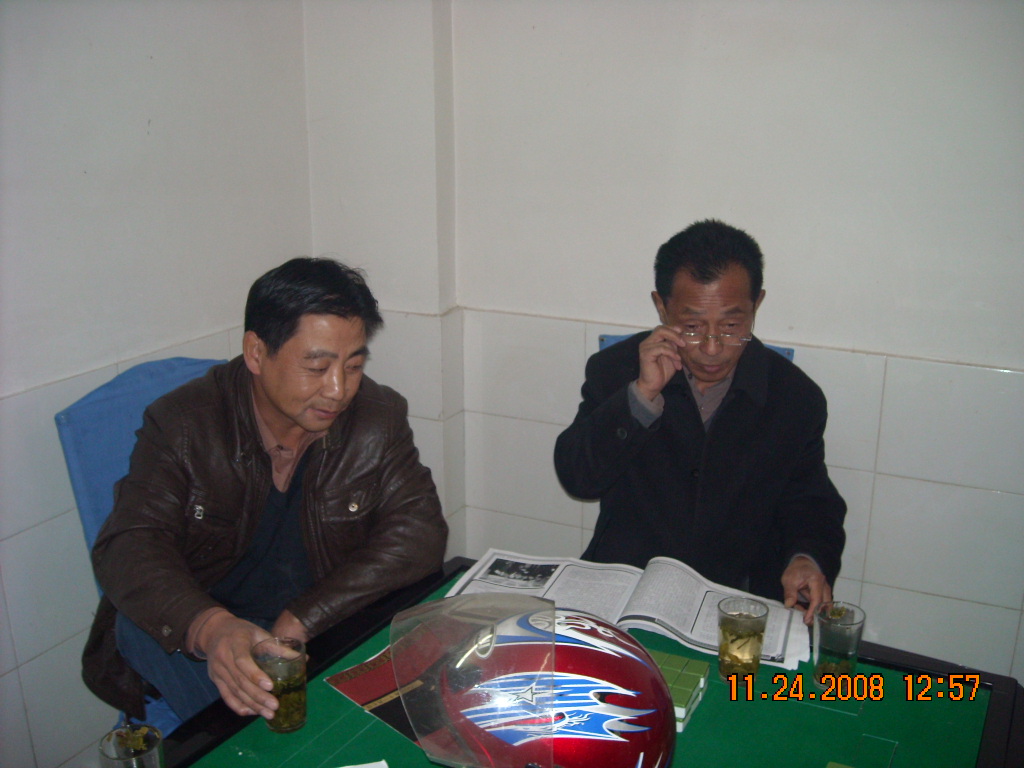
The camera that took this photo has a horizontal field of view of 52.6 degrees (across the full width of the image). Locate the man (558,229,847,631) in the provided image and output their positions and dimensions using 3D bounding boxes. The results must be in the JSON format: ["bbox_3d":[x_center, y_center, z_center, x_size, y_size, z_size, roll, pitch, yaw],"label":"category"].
[{"bbox_3d":[0.293,0.442,1.744,0.560,1.370,0.720,5,16,18],"label":"man"}]

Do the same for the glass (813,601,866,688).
[{"bbox_3d":[0.471,0.378,1.494,0.074,0.109,0.074,0,15,0],"label":"glass"}]

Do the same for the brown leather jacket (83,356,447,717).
[{"bbox_3d":[-0.391,0.264,1.702,0.620,0.600,0.480,-11,19,-35],"label":"brown leather jacket"}]

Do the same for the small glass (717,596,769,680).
[{"bbox_3d":[0.336,0.374,1.514,0.073,0.109,0.073,0,15,0],"label":"small glass"}]

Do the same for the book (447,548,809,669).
[{"bbox_3d":[0.187,0.355,1.710,0.580,0.050,0.240,6,16,23],"label":"book"}]

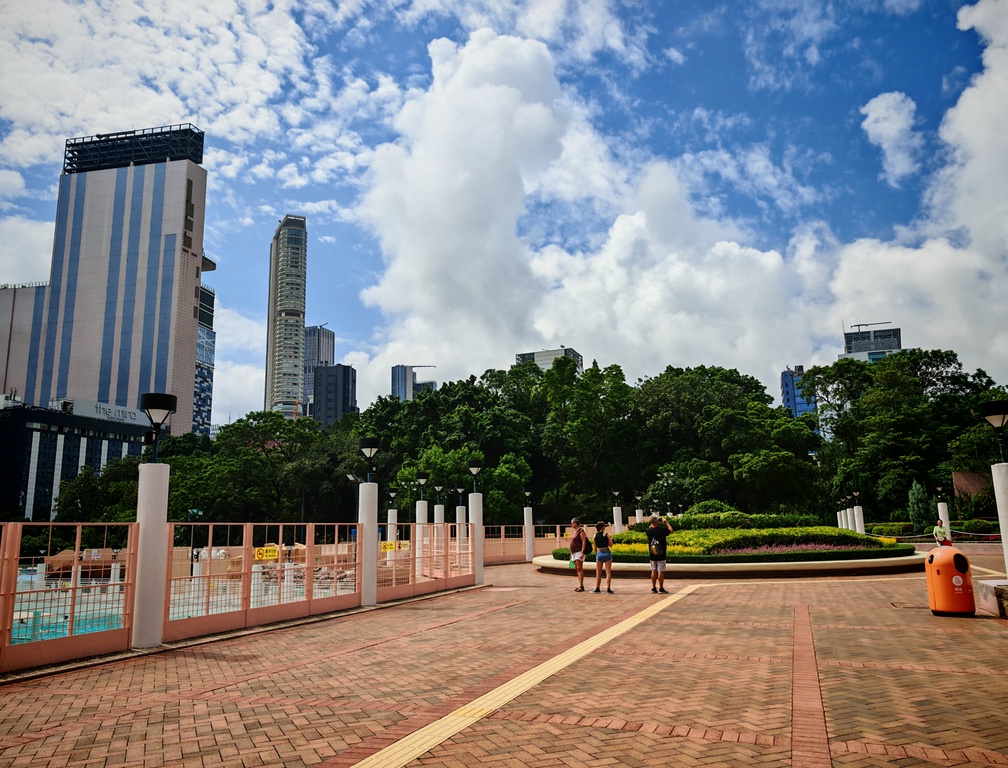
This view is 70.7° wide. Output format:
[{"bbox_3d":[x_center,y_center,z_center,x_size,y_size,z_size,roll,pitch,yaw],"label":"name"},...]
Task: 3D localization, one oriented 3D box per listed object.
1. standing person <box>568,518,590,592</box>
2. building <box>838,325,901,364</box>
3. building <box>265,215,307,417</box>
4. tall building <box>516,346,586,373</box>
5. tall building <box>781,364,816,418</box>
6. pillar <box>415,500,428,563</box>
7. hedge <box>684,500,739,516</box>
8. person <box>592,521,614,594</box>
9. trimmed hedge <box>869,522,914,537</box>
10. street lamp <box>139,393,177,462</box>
[{"bbox_3d":[1.779,4.063,16.954,0.500,1.710,0.460,0,-12,-7],"label":"standing person"},{"bbox_3d":[243.362,28.413,454.721,44.000,121.299,36.000,-6,-11,24],"label":"building"},{"bbox_3d":[-176.302,-1.687,571.332,23.000,260.000,48.000,4,-13,-26],"label":"building"},{"bbox_3d":[34.725,46.367,505.247,42.000,137.000,26.000,-6,-12,21],"label":"tall building"},{"bbox_3d":[157.556,34.989,369.837,17.500,81.859,20.000,-5,-11,18],"label":"tall building"},{"bbox_3d":[-2.765,5.156,23.697,0.380,2.470,0.380,-6,-12,21],"label":"pillar"},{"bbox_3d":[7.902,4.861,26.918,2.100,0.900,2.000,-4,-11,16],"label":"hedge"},{"bbox_3d":[2.307,4.020,16.545,0.480,1.588,0.360,-5,-11,18],"label":"person"},{"bbox_3d":[18.993,7.156,34.800,2.150,0.750,1.300,-6,-12,21],"label":"trimmed hedge"},{"bbox_3d":[-4.872,0.627,9.998,0.440,1.012,0.440,-6,-11,22],"label":"street lamp"}]

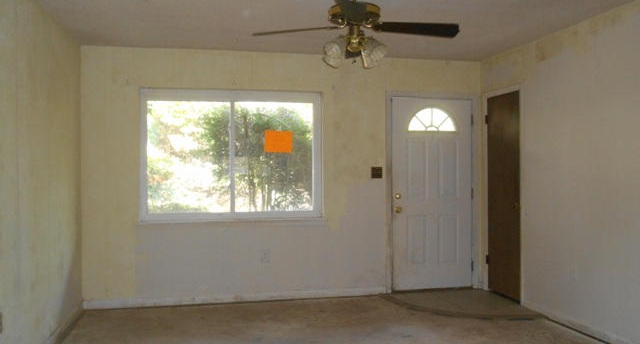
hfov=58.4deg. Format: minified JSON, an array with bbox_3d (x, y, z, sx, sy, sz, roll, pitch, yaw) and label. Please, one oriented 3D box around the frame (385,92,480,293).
[{"bbox_3d":[1.204,0.223,6.123,1.050,2.090,0.120,0,1,-12],"label":"frame"}]

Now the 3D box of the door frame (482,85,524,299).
[{"bbox_3d":[1.881,0.222,5.755,0.120,2.080,0.745,0,1,-12],"label":"door frame"}]

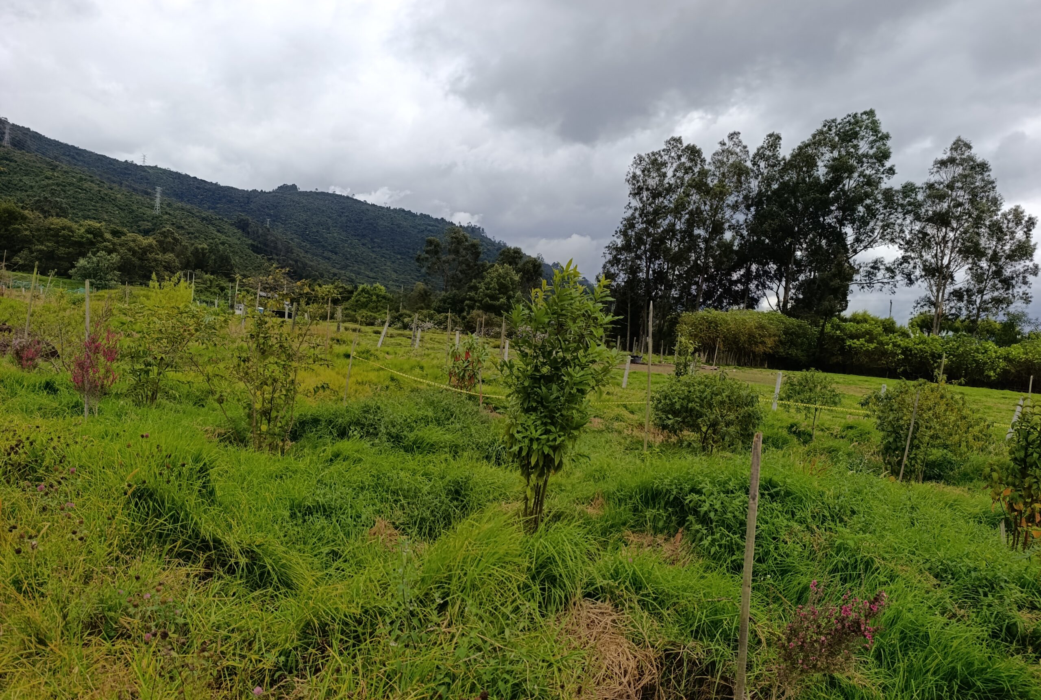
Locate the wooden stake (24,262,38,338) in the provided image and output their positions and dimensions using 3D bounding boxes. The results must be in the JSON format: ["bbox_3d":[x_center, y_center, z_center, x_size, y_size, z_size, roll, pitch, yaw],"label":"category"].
[{"bbox_3d":[-6.928,-0.637,9.800,0.044,1.214,0.044,8,3,-35],"label":"wooden stake"}]

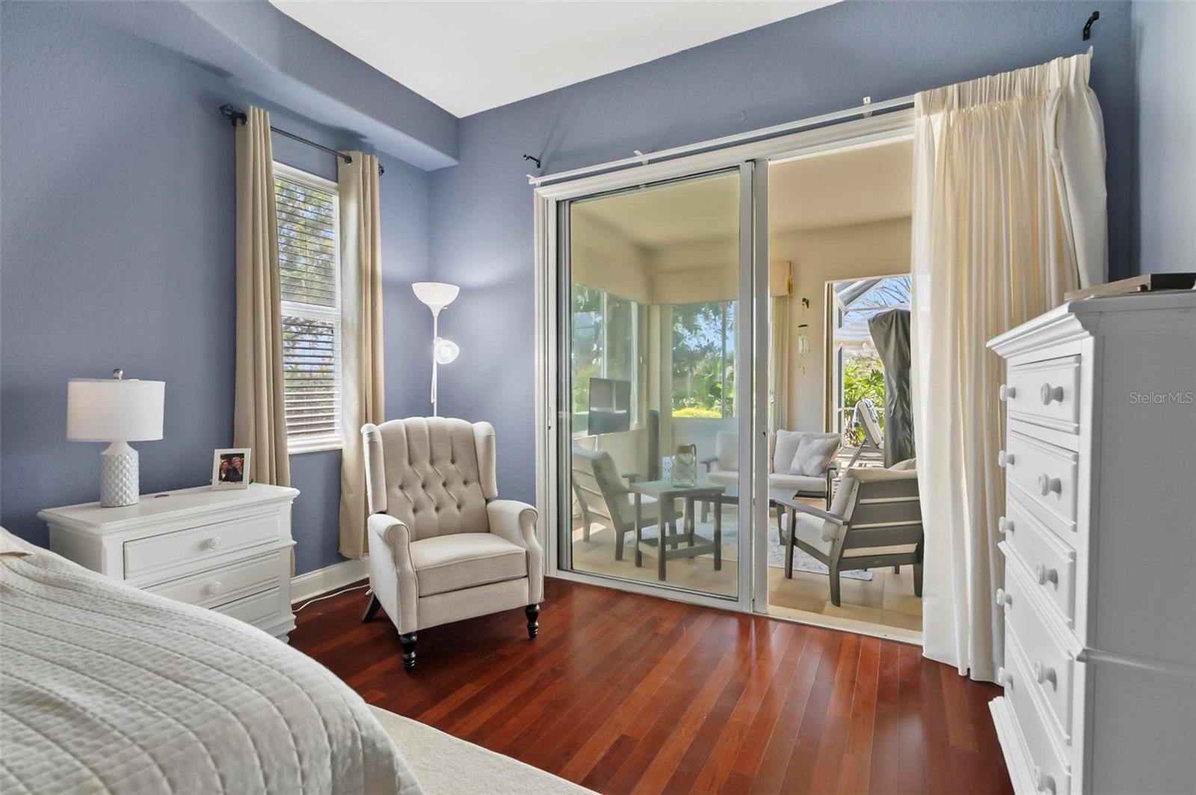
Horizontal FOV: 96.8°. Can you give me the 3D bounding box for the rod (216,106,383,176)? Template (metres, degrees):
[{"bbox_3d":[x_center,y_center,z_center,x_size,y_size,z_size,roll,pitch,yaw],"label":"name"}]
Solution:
[{"bbox_3d":[-1.573,-1.390,2.934,0.100,0.080,0.910,0,1,30],"label":"rod"}]

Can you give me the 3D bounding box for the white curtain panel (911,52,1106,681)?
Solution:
[{"bbox_3d":[1.650,-0.088,2.169,0.630,2.450,0.170,0,1,27],"label":"white curtain panel"}]

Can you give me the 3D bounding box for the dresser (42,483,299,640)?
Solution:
[{"bbox_3d":[-1.740,0.794,2.249,0.440,0.717,0.740,0,1,30],"label":"dresser"}]

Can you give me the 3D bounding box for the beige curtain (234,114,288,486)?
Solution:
[{"bbox_3d":[-1.714,-0.231,2.705,0.110,2.380,0.265,0,1,30],"label":"beige curtain"}]

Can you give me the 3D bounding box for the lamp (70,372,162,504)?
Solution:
[{"bbox_3d":[-1.941,0.163,2.148,0.295,0.555,0.295,0,1,27],"label":"lamp"}]

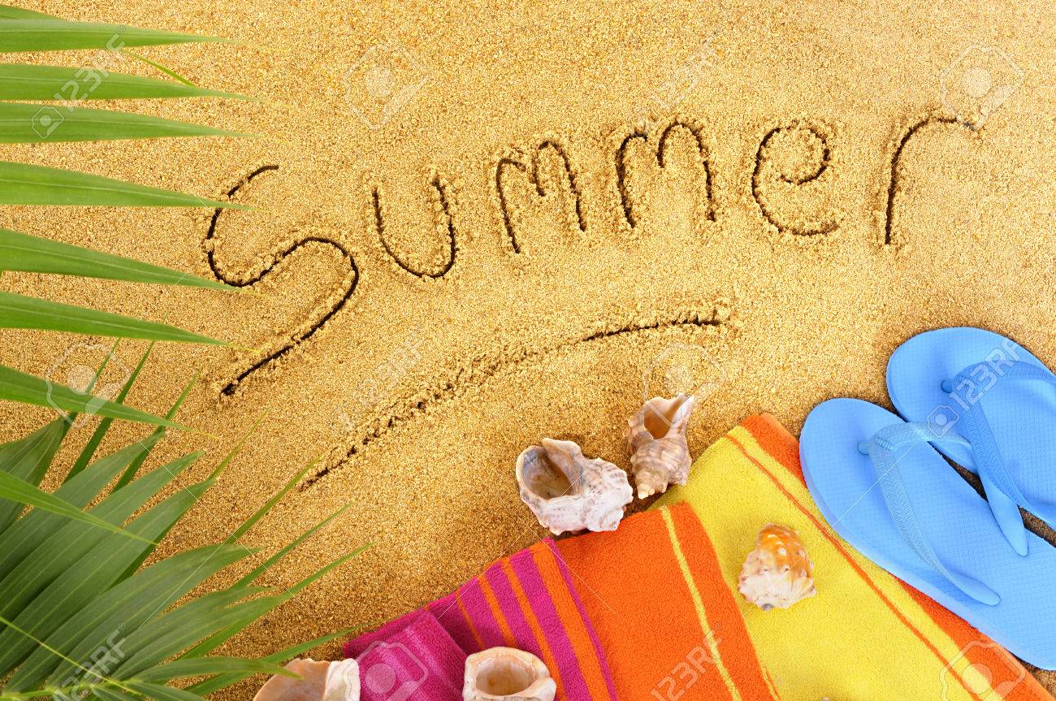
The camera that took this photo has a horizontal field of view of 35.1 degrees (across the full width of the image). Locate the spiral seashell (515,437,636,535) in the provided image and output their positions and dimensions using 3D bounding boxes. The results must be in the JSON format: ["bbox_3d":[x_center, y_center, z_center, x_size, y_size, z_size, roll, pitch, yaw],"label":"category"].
[{"bbox_3d":[0.034,0.102,1.245,0.090,0.062,0.068,33,64,16],"label":"spiral seashell"}]

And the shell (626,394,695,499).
[{"bbox_3d":[0.101,0.072,1.265,0.050,0.048,0.088,21,61,10],"label":"shell"}]

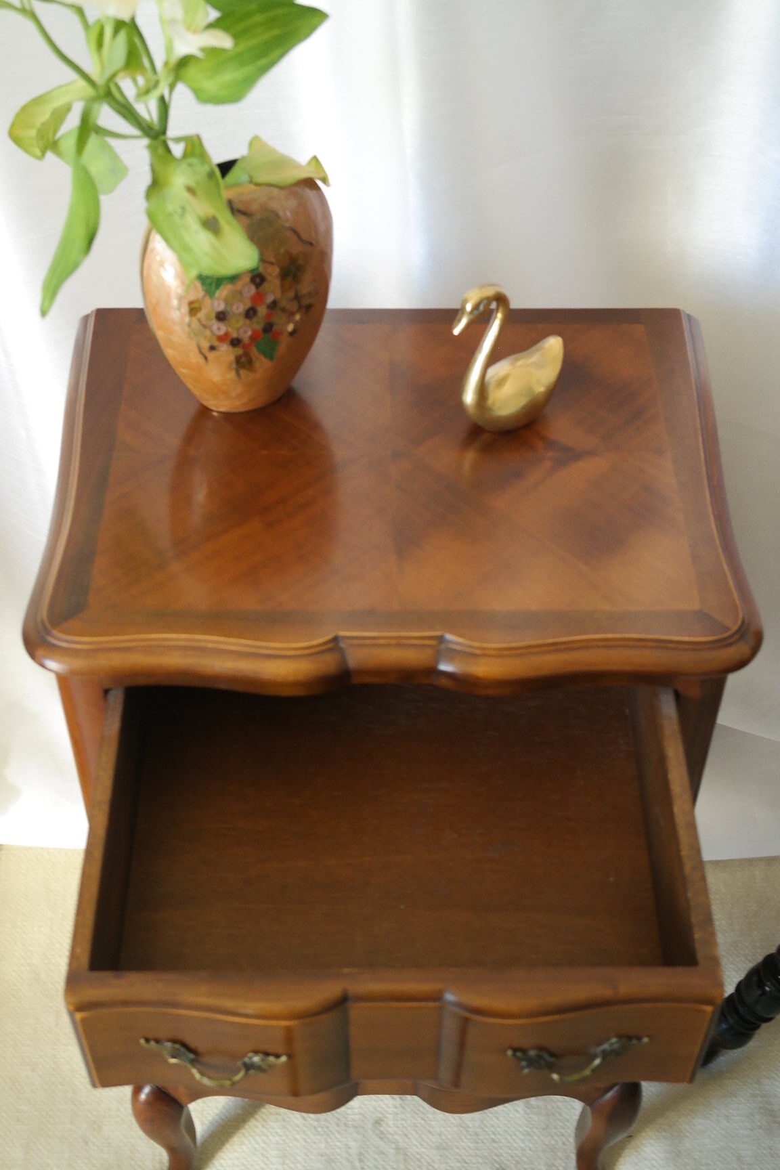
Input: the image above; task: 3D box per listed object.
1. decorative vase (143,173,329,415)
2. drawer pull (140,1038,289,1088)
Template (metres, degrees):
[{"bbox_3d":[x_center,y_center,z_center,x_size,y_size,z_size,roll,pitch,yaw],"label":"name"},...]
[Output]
[{"bbox_3d":[-0.093,-0.186,1.004,0.125,0.175,0.072,-18,51,-16],"label":"decorative vase"},{"bbox_3d":[-0.093,0.256,0.844,0.077,0.027,0.016,5,48,3],"label":"drawer pull"}]

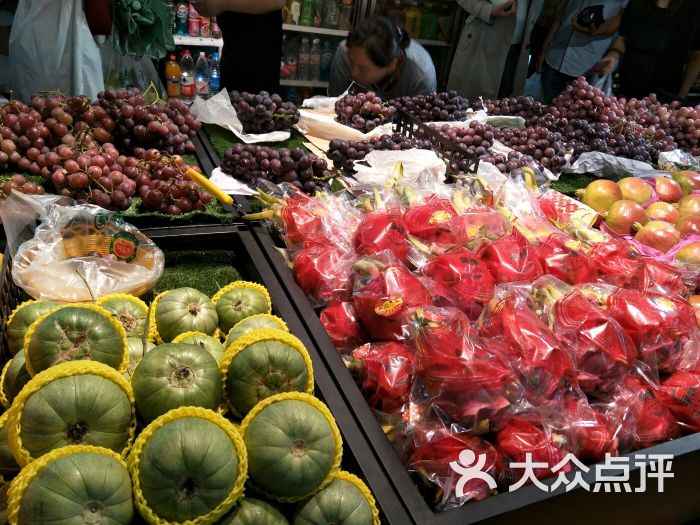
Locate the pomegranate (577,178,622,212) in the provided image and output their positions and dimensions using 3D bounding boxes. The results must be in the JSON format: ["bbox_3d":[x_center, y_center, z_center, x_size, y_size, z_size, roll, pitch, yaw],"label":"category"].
[{"bbox_3d":[0.532,-0.140,1.030,0.090,0.083,0.088,19,29,24],"label":"pomegranate"}]

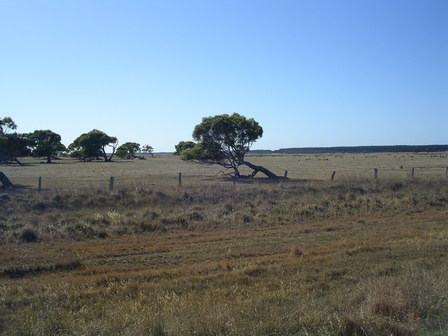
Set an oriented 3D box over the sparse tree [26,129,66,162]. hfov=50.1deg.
[{"bbox_3d":[-40.030,-4.760,108.000,8.850,7.260,8.000,0,2,0],"label":"sparse tree"}]

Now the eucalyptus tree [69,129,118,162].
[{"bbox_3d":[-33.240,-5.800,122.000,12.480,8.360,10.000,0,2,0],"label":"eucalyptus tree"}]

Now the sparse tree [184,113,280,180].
[{"bbox_3d":[0.770,-2.110,46.000,9.160,6.200,6.800,0,2,0],"label":"sparse tree"}]

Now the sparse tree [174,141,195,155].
[{"bbox_3d":[-13.090,-6.370,165.000,7.830,6.130,7.500,0,2,0],"label":"sparse tree"}]

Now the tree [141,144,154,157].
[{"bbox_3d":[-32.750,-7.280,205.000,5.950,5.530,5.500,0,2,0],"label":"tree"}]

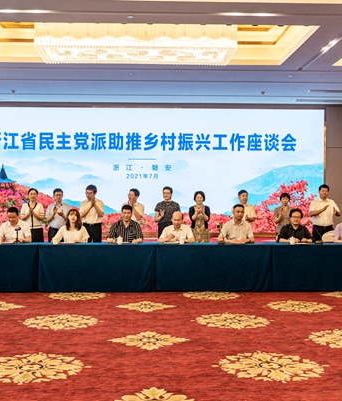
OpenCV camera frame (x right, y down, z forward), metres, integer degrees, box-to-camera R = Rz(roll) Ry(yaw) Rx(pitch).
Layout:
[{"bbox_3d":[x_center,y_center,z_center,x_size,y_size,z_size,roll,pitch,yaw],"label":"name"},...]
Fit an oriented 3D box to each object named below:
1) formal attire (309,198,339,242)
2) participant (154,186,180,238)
[{"bbox_3d":[2.825,0.691,10.112,0.540,1.454,0.340,0,-1,-7],"label":"formal attire"},{"bbox_3d":[-0.074,0.597,10.150,0.480,1.698,0.360,0,0,-3],"label":"participant"}]

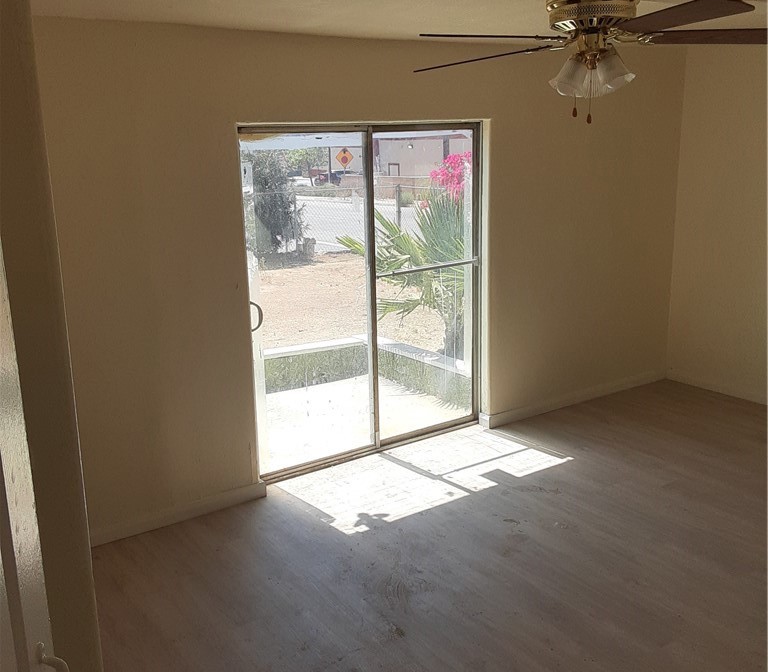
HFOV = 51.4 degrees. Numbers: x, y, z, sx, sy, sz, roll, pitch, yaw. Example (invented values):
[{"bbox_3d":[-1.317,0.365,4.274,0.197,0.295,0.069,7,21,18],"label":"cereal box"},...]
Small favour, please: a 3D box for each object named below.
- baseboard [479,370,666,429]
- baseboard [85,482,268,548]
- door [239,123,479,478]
[{"bbox_3d":[1.418,0.428,5.685,1.831,0.088,0.025,-11,17,-33],"label":"baseboard"},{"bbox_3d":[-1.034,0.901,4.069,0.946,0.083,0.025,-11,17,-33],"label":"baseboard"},{"bbox_3d":[-0.076,-0.233,4.616,1.607,1.918,0.090,-11,17,-33],"label":"door"}]

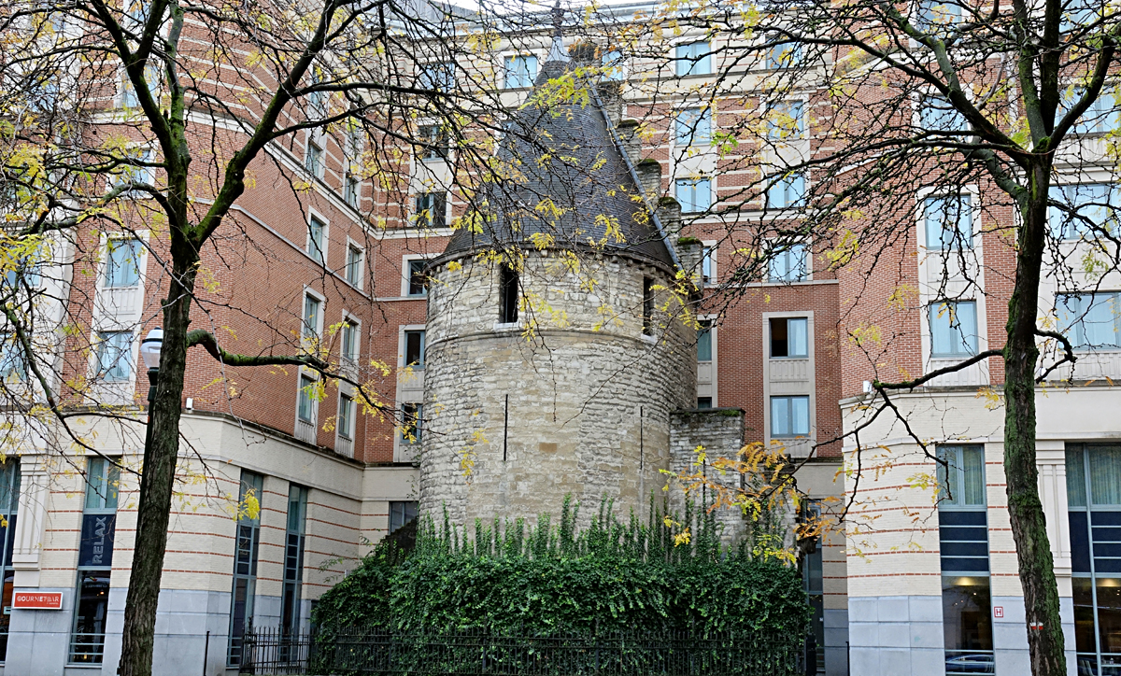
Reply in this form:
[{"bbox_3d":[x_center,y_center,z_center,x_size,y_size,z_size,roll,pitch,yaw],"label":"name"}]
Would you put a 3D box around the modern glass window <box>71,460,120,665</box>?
[{"bbox_3d":[-13.601,6.453,37.339,1.081,5.986,0.150,-2,-14,13],"label":"modern glass window"}]

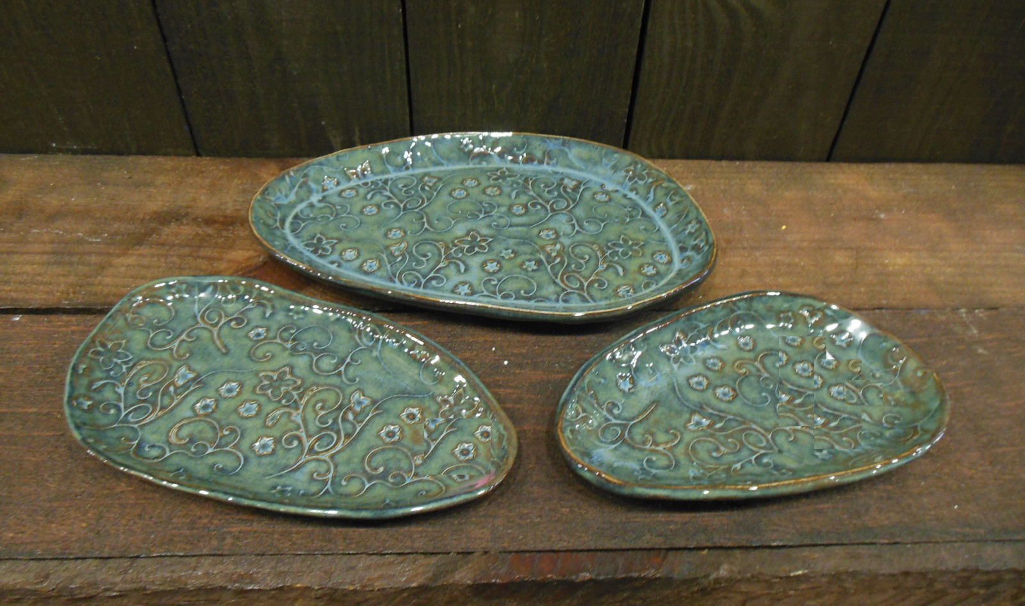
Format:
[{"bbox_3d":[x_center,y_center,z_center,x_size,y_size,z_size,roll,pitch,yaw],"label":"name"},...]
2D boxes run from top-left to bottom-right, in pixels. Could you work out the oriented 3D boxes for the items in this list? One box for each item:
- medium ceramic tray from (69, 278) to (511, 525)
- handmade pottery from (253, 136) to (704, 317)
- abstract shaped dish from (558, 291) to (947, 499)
[{"bbox_3d":[-0.104,0.046,0.341,0.222,0.019,0.117,17,44,15],"label":"medium ceramic tray"},{"bbox_3d":[-0.016,-0.050,0.447,0.268,0.023,0.177,8,42,6],"label":"handmade pottery"},{"bbox_3d":[0.106,0.044,0.349,0.182,0.022,0.114,-7,43,-11],"label":"abstract shaped dish"}]

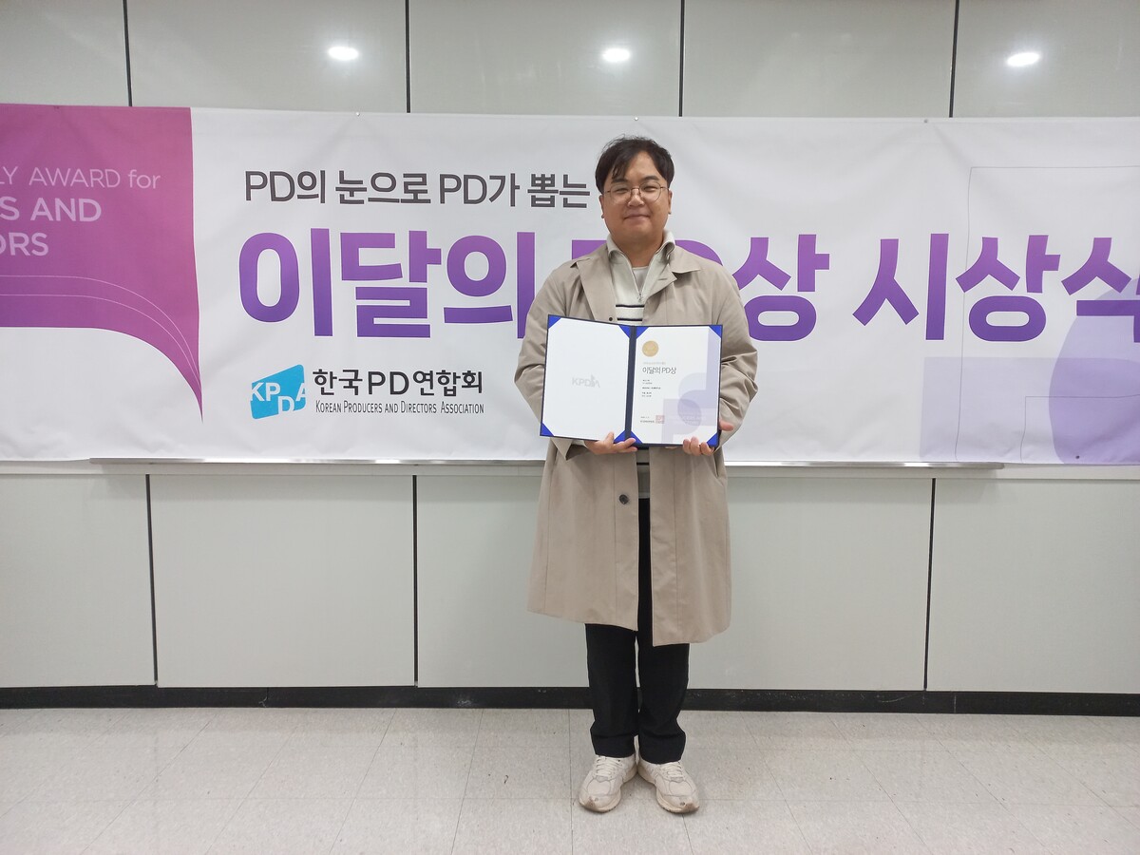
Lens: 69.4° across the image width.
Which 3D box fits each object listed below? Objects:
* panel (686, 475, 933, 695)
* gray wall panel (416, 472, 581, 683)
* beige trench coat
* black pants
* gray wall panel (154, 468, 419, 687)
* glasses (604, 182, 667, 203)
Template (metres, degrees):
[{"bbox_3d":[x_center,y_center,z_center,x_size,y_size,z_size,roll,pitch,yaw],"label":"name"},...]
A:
[{"bbox_3d":[0.781,0.534,2.798,0.855,0.731,0.030,0,5,-1],"label":"panel"},{"bbox_3d":[-0.093,0.527,2.789,0.855,0.731,0.030,0,5,-1],"label":"gray wall panel"},{"bbox_3d":[0.179,0.036,2.204,0.653,1.067,0.400,1,5,2],"label":"beige trench coat"},{"bbox_3d":[0.191,0.499,2.291,0.335,0.846,0.250,1,5,2],"label":"black pants"},{"bbox_3d":[-0.968,0.519,2.780,0.855,0.731,0.030,0,5,-1],"label":"gray wall panel"},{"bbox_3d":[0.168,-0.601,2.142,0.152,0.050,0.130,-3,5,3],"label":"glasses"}]

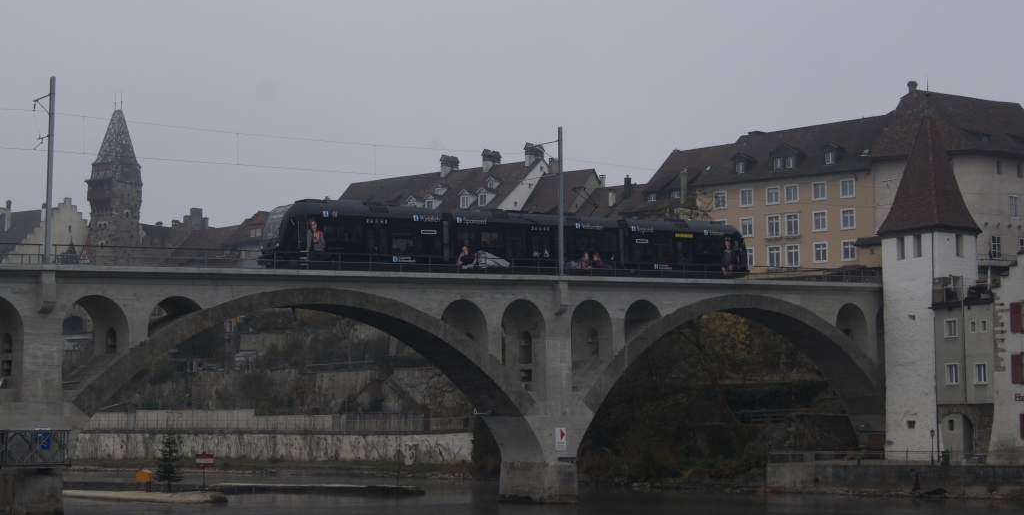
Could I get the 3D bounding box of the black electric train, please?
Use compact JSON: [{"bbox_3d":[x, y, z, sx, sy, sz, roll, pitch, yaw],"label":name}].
[{"bbox_3d":[1.579,-0.888,91.416,37.600,3.850,2.650,2,-5,-37],"label":"black electric train"}]

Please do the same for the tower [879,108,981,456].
[{"bbox_3d":[29.917,1.830,105.780,5.000,25.196,5.000,3,-6,-33],"label":"tower"}]

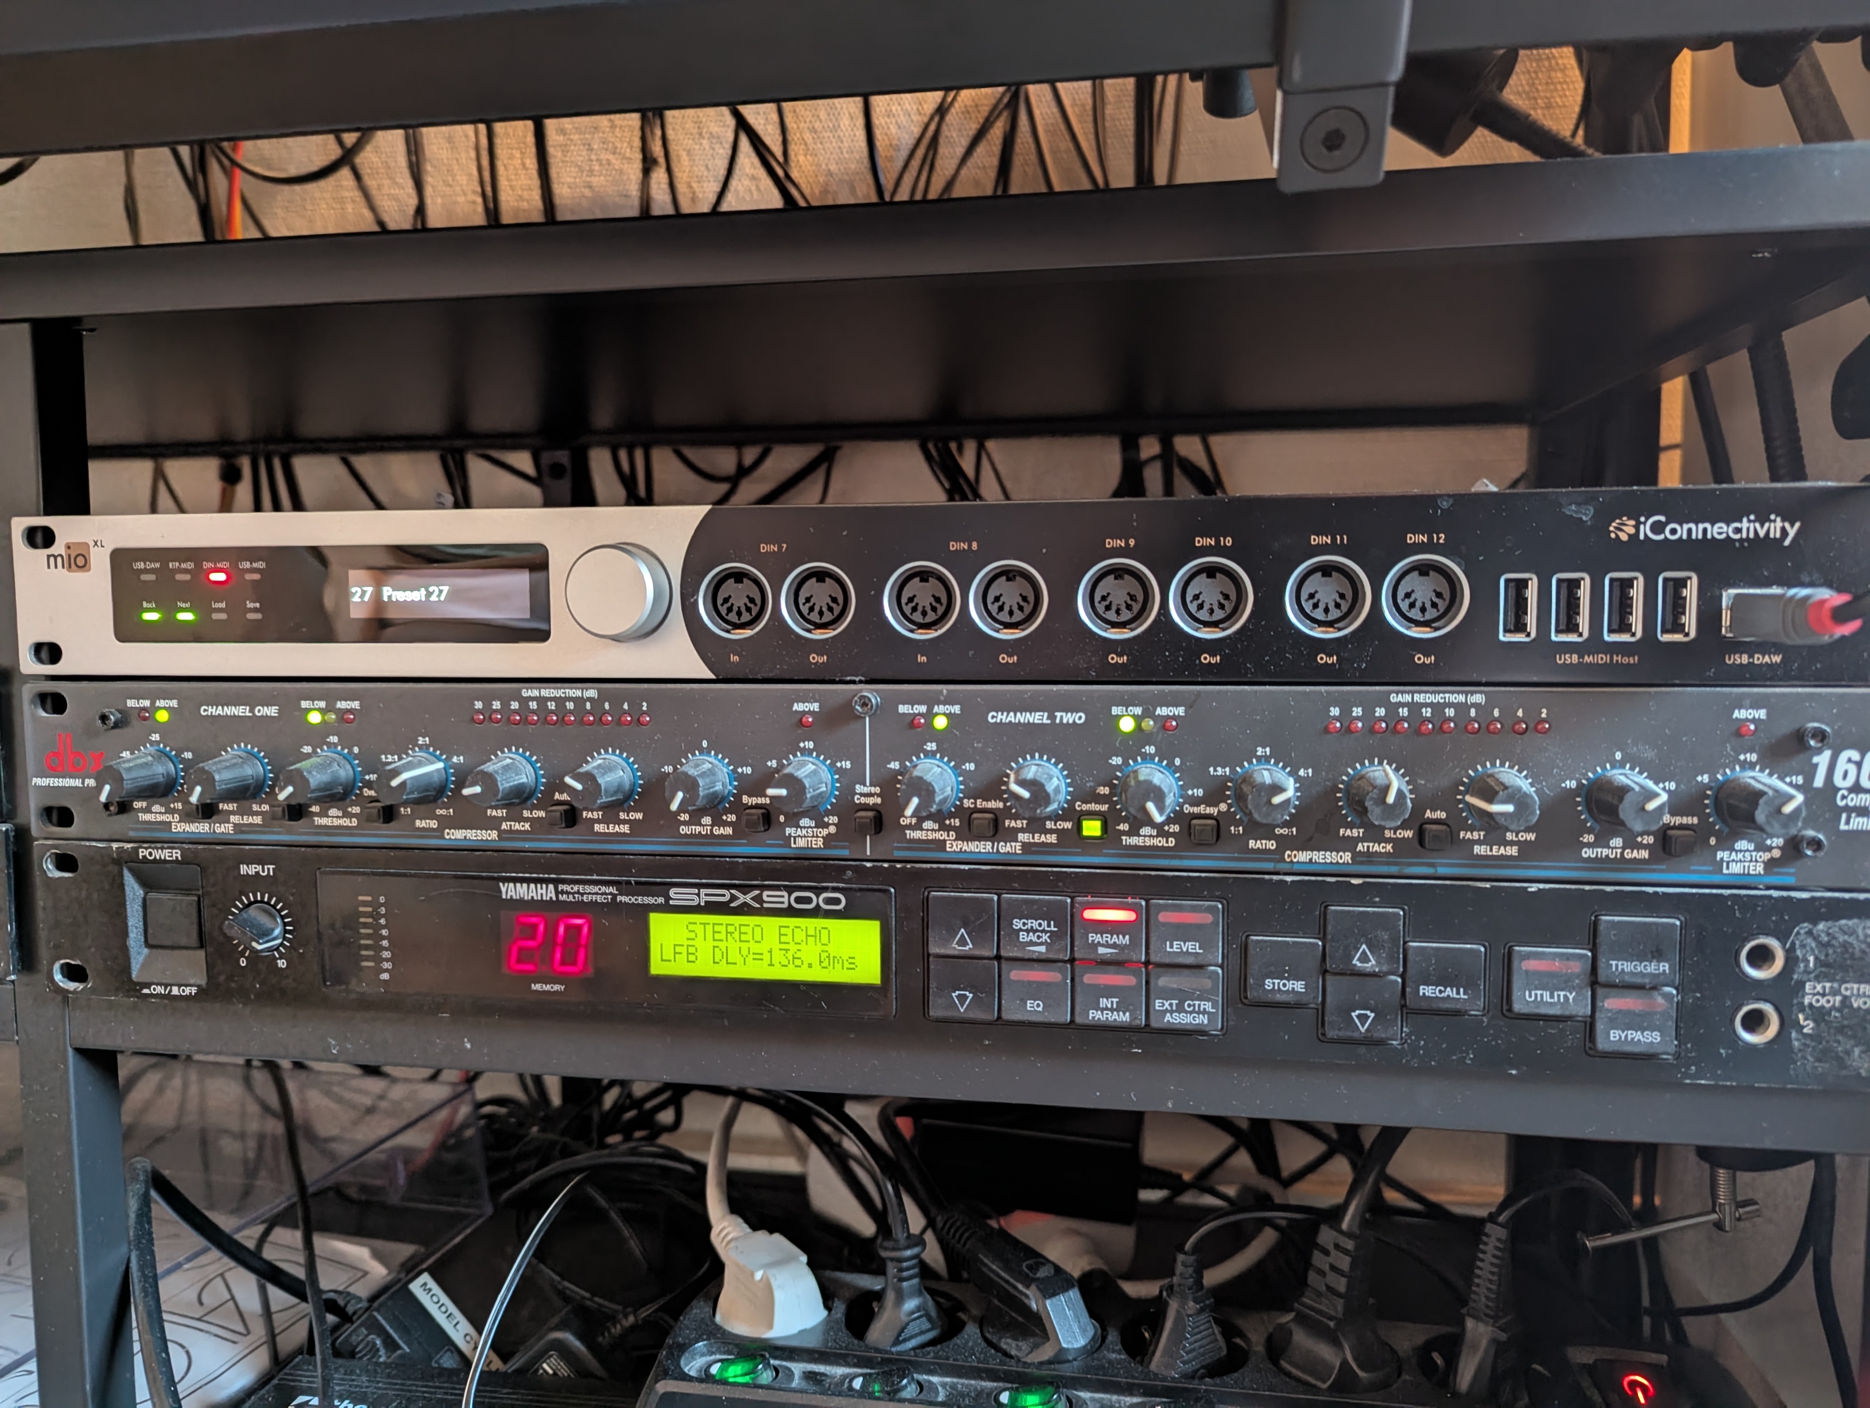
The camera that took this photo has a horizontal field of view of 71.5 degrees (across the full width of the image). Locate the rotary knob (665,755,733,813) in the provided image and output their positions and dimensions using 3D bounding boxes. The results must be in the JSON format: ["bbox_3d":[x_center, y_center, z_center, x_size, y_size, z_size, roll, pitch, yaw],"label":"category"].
[{"bbox_3d":[-0.060,0.021,0.322,0.013,0.013,0.016,0,5,10],"label":"rotary knob"}]

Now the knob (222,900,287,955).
[{"bbox_3d":[-0.186,0.062,0.351,0.015,0.015,0.009,0,5,10],"label":"knob"}]

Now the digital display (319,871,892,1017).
[{"bbox_3d":[-0.087,0.061,0.335,0.156,0.033,0.004,0,5,10],"label":"digital display"}]

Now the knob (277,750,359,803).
[{"bbox_3d":[-0.163,0.021,0.341,0.014,0.014,0.015,0,5,10],"label":"knob"}]

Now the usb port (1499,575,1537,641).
[{"bbox_3d":[0.131,-0.022,0.294,0.008,0.015,0.010,0,5,10],"label":"usb port"}]

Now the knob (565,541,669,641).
[{"bbox_3d":[-0.079,-0.028,0.325,0.025,0.025,0.010,0,5,10],"label":"knob"}]

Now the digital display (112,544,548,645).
[{"bbox_3d":[-0.161,-0.029,0.345,0.127,0.026,0.004,0,5,10],"label":"digital display"}]

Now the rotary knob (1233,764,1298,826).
[{"bbox_3d":[0.075,0.021,0.294,0.013,0.013,0.016,0,5,10],"label":"rotary knob"}]

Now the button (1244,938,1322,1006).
[{"bbox_3d":[0.083,0.063,0.311,0.017,0.016,0.005,0,5,10],"label":"button"}]

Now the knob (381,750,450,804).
[{"bbox_3d":[-0.136,0.020,0.335,0.014,0.014,0.015,0,5,10],"label":"knob"}]

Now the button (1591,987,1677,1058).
[{"bbox_3d":[0.160,0.072,0.298,0.017,0.015,0.005,0,5,10],"label":"button"}]

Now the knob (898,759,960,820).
[{"bbox_3d":[-0.002,0.021,0.308,0.013,0.013,0.016,0,5,10],"label":"knob"}]

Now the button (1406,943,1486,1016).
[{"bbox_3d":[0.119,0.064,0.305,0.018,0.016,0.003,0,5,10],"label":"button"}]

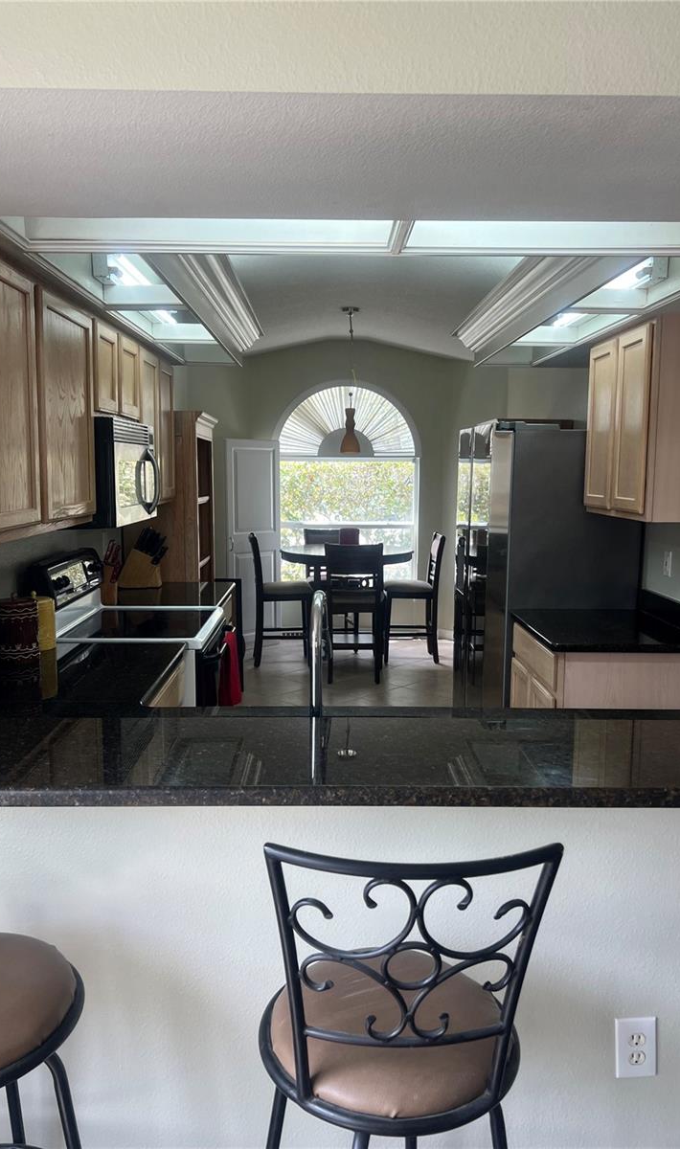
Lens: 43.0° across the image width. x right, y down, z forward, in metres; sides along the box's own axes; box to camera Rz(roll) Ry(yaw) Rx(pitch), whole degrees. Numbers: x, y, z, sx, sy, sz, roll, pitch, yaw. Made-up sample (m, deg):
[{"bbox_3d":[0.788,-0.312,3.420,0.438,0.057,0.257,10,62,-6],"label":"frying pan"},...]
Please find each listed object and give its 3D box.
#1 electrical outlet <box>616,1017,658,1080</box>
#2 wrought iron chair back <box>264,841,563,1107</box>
[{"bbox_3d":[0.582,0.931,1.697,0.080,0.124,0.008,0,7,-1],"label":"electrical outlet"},{"bbox_3d":[0.091,0.553,1.155,0.390,0.400,0.110,0,7,-1],"label":"wrought iron chair back"}]

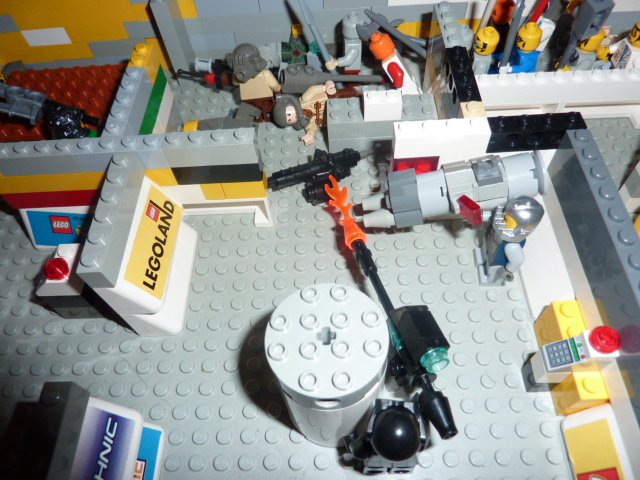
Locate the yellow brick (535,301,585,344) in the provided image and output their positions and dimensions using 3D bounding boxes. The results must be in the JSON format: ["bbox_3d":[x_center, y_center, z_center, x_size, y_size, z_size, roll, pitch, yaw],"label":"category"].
[{"bbox_3d":[0.079,0.031,0.151,0.008,0.020,0.017,-2,56,3],"label":"yellow brick"}]

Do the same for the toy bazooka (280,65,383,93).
[{"bbox_3d":[0.006,-0.080,0.229,0.054,0.015,0.014,1,56,6],"label":"toy bazooka"}]

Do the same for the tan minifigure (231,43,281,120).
[{"bbox_3d":[-0.031,-0.074,0.220,0.022,0.040,0.015,5,57,8],"label":"tan minifigure"}]

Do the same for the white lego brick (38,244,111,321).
[{"bbox_3d":[-0.092,0.015,0.171,0.016,0.030,0.016,-2,56,3],"label":"white lego brick"}]

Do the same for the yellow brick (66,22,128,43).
[{"bbox_3d":[-0.112,-0.107,0.235,0.032,0.010,0.008,-2,56,3],"label":"yellow brick"}]

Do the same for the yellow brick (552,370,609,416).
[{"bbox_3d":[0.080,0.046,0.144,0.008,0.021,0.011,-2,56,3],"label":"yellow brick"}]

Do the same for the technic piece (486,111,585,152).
[{"bbox_3d":[0.073,-0.037,0.160,0.032,0.011,0.008,-2,56,3],"label":"technic piece"}]

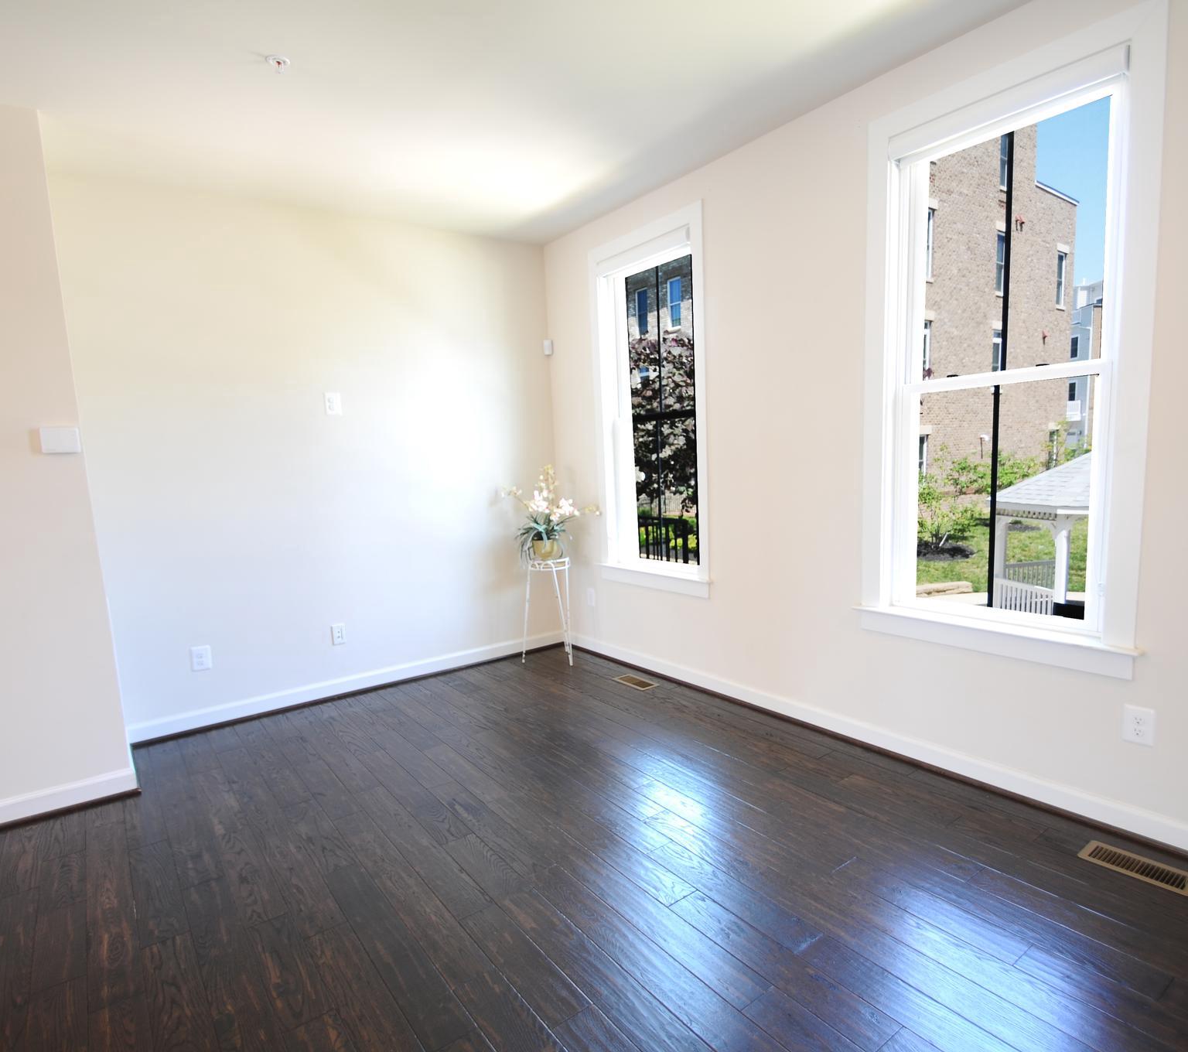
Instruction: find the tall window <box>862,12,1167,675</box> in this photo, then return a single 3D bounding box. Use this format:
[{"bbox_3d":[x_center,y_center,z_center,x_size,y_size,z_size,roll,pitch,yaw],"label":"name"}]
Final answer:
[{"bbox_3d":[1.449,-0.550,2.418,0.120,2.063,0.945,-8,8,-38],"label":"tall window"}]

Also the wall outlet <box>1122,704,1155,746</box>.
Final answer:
[{"bbox_3d":[1.788,0.655,2.165,0.010,0.119,0.076,-8,8,-38],"label":"wall outlet"}]

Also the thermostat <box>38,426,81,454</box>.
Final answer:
[{"bbox_3d":[-2.115,-0.339,2.619,0.120,0.100,0.028,-7,8,-33],"label":"thermostat"}]

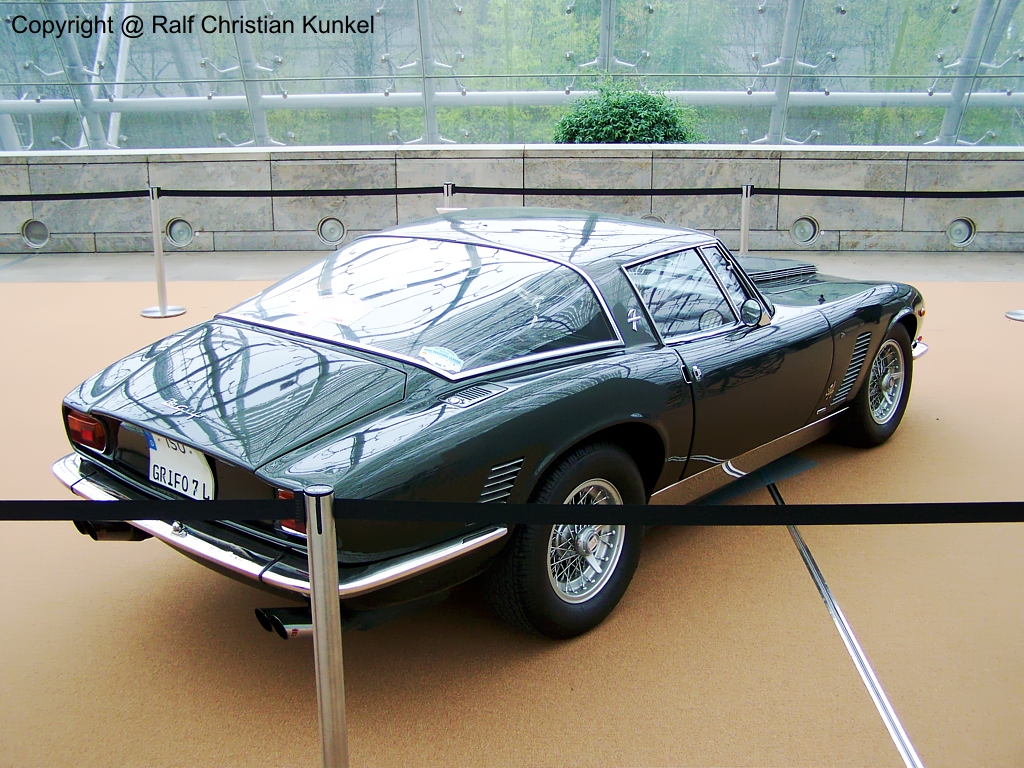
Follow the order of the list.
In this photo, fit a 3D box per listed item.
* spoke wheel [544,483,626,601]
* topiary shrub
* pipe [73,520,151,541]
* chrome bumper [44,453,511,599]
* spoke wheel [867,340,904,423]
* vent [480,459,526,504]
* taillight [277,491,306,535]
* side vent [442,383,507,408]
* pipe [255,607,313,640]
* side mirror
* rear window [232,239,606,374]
[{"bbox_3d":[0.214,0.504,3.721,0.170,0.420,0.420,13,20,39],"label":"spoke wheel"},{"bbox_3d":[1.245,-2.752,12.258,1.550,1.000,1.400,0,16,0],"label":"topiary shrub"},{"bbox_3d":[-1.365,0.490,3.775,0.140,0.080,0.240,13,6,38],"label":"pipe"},{"bbox_3d":[-0.852,0.325,3.544,1.660,0.120,0.650,13,20,39],"label":"chrome bumper"},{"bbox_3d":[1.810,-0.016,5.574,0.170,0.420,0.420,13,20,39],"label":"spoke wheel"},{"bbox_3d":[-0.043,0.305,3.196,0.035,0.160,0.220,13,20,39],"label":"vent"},{"bbox_3d":[-0.557,0.363,3.054,0.195,0.120,0.060,13,21,38],"label":"taillight"},{"bbox_3d":[-0.116,0.038,3.364,0.110,0.040,0.210,24,31,33],"label":"side vent"},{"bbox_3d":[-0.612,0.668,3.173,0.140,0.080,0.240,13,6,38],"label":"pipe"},{"bbox_3d":[0.943,-0.279,4.316,0.075,0.115,0.110,-12,19,-36],"label":"side mirror"},{"bbox_3d":[-0.352,-0.331,3.995,1.380,0.270,0.830,13,20,39],"label":"rear window"}]

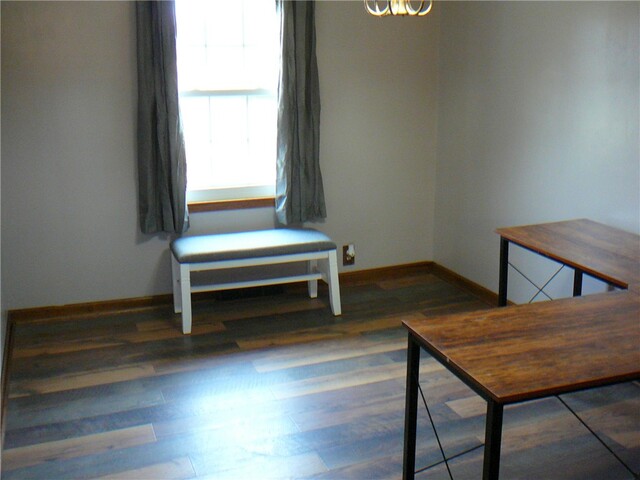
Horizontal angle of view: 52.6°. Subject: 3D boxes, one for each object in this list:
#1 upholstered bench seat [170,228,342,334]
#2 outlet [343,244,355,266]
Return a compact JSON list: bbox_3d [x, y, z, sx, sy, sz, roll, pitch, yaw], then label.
[{"bbox_3d":[-0.396,0.222,3.962,0.975,0.487,0.405,-5,16,-20],"label":"upholstered bench seat"},{"bbox_3d":[0.211,0.113,4.593,0.085,0.140,0.022,-5,16,-20],"label":"outlet"}]

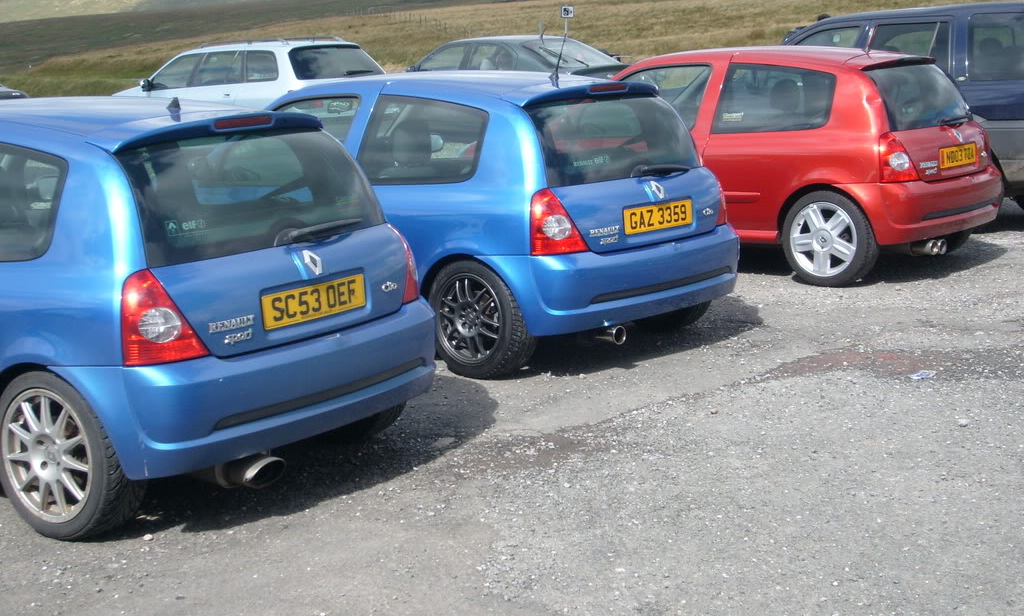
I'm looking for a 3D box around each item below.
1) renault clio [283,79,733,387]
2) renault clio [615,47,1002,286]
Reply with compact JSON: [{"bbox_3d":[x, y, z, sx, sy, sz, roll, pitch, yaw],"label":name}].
[{"bbox_3d":[-0.631,-0.633,8.669,3.810,1.400,1.670,10,16,42],"label":"renault clio"},{"bbox_3d":[1.378,-1.124,10.770,3.810,1.400,1.670,9,15,39],"label":"renault clio"}]

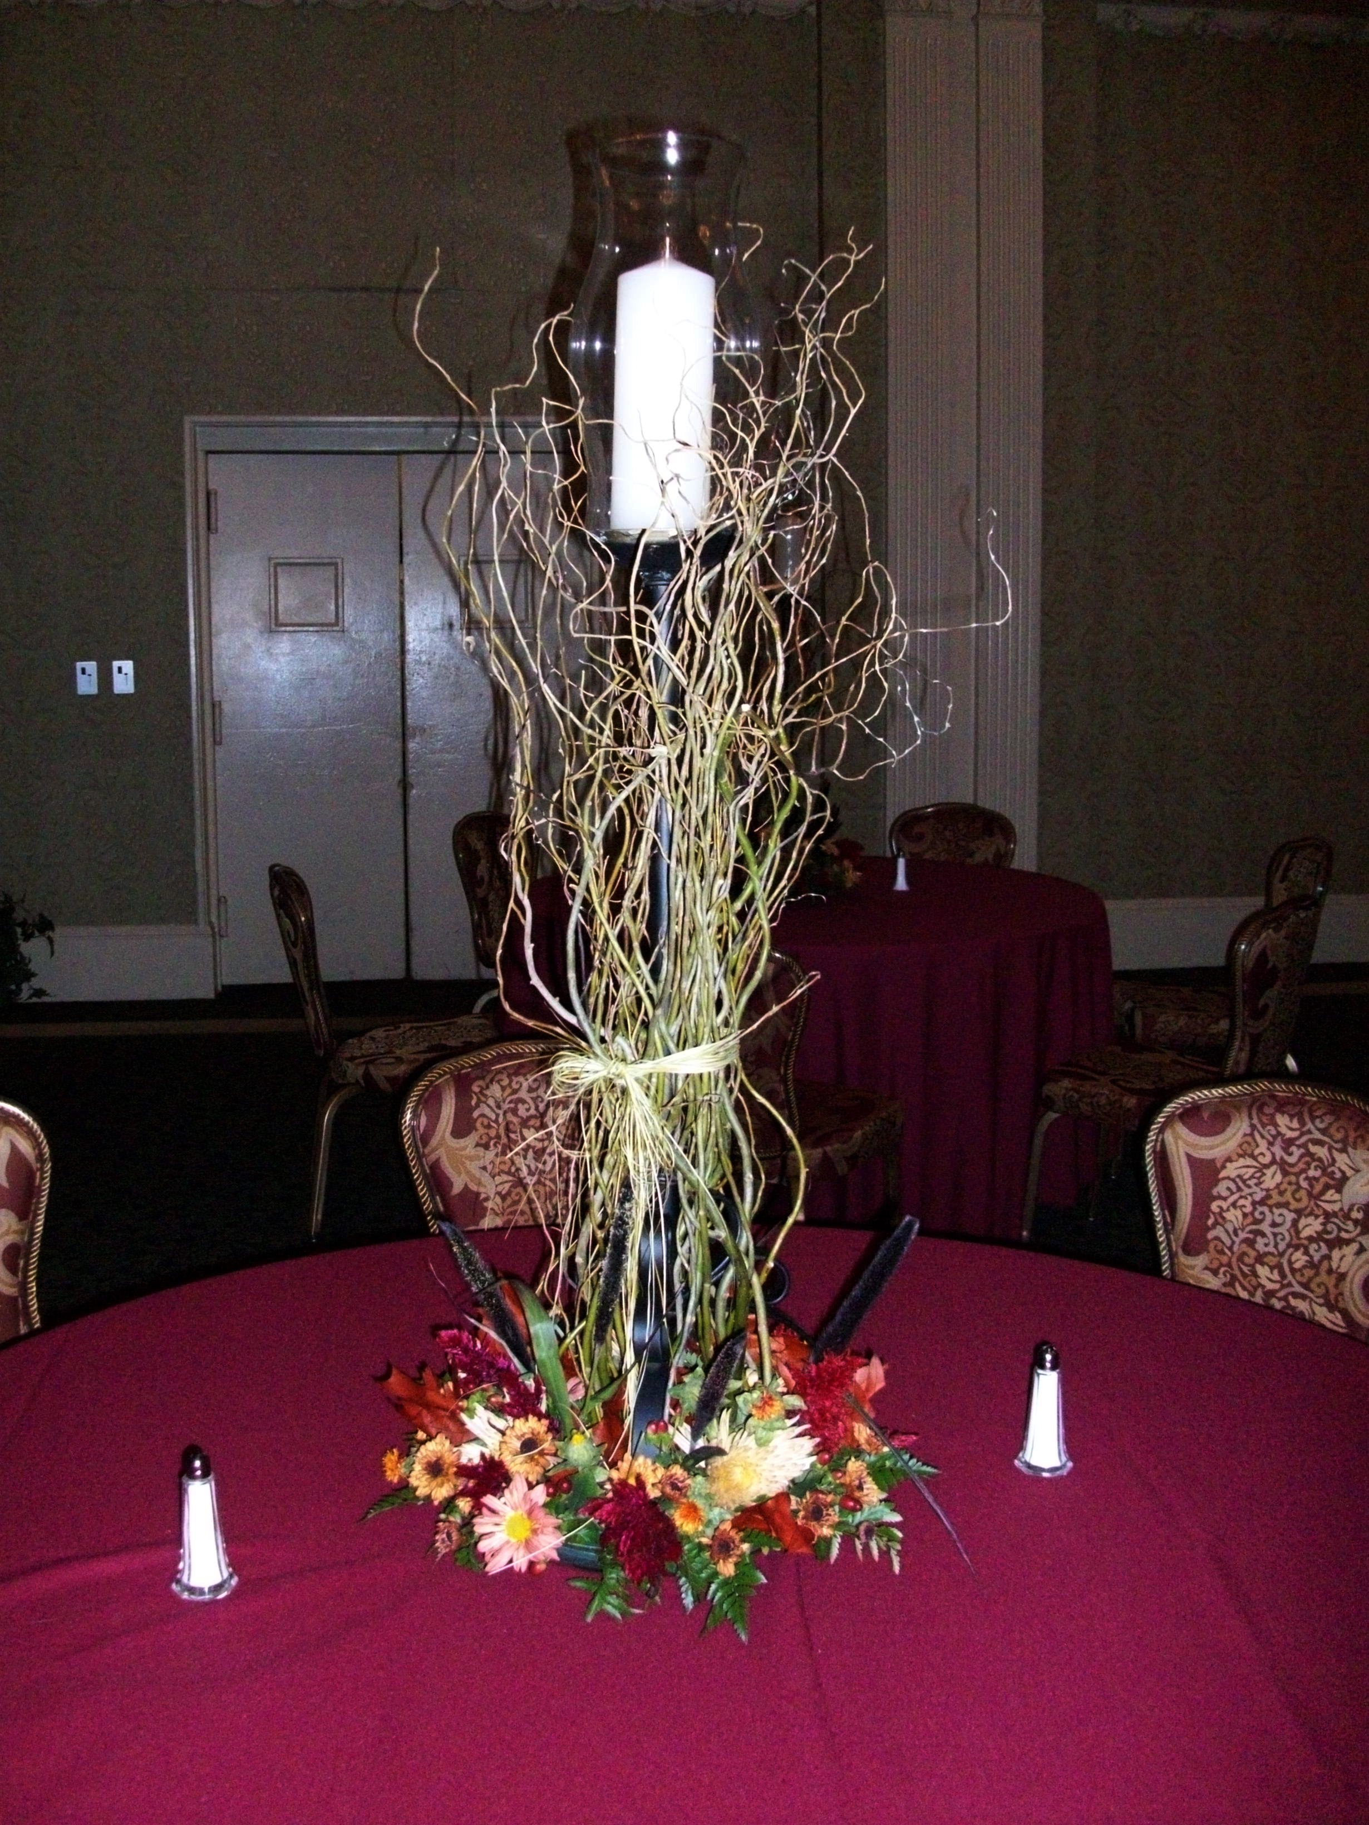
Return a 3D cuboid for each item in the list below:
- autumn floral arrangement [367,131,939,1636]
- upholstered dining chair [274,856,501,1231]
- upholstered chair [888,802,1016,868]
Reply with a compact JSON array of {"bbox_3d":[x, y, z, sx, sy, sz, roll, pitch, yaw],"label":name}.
[{"bbox_3d":[-0.020,-0.032,1.369,0.450,1.030,0.420,0,8,0],"label":"autumn floral arrangement"},{"bbox_3d":[-0.758,0.338,4.613,0.580,0.910,0.460,-4,9,-23],"label":"upholstered dining chair"},{"bbox_3d":[0.825,0.123,6.018,0.455,0.920,0.580,3,8,20],"label":"upholstered chair"}]

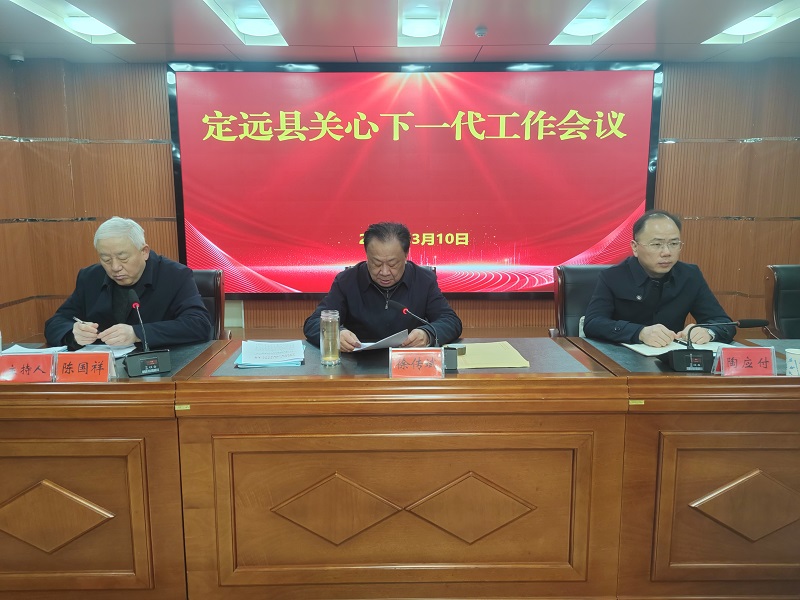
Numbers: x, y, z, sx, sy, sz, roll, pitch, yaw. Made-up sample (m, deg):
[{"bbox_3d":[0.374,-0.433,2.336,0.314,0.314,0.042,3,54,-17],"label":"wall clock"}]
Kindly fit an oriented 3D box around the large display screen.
[{"bbox_3d":[0.164,-1.240,6.688,5.171,2.503,0.144,0,8,0],"label":"large display screen"}]

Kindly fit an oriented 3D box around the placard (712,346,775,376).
[{"bbox_3d":[1.083,0.190,1.992,0.173,0.088,0.082,0,8,0],"label":"placard"}]

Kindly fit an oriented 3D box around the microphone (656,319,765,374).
[{"bbox_3d":[1.044,0.145,2.063,0.366,0.154,0.154,0,8,0],"label":"microphone"}]

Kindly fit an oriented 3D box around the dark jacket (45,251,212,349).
[{"bbox_3d":[-1.049,0.123,2.559,0.618,0.639,0.577,0,8,0],"label":"dark jacket"}]

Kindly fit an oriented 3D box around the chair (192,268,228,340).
[{"bbox_3d":[-1.090,0.381,2.890,0.577,1.040,0.639,0,8,0],"label":"chair"}]

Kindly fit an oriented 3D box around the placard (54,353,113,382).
[{"bbox_3d":[-0.962,0.203,1.941,0.173,0.088,0.077,0,8,0],"label":"placard"}]

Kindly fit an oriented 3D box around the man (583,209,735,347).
[{"bbox_3d":[1.032,0.280,2.593,0.587,1.318,0.721,0,9,-2],"label":"man"}]

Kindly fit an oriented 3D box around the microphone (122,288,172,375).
[{"bbox_3d":[-0.833,0.104,2.057,0.144,0.247,0.196,-3,9,-20],"label":"microphone"}]

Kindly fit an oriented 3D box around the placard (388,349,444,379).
[{"bbox_3d":[0.053,0.196,1.972,0.175,0.088,0.077,0,9,-1],"label":"placard"}]

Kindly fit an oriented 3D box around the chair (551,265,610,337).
[{"bbox_3d":[1.001,0.376,2.889,0.577,1.040,0.639,0,8,0],"label":"chair"}]

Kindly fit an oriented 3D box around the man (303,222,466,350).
[{"bbox_3d":[-0.055,0.314,2.578,0.587,1.260,0.700,0,9,-2],"label":"man"}]

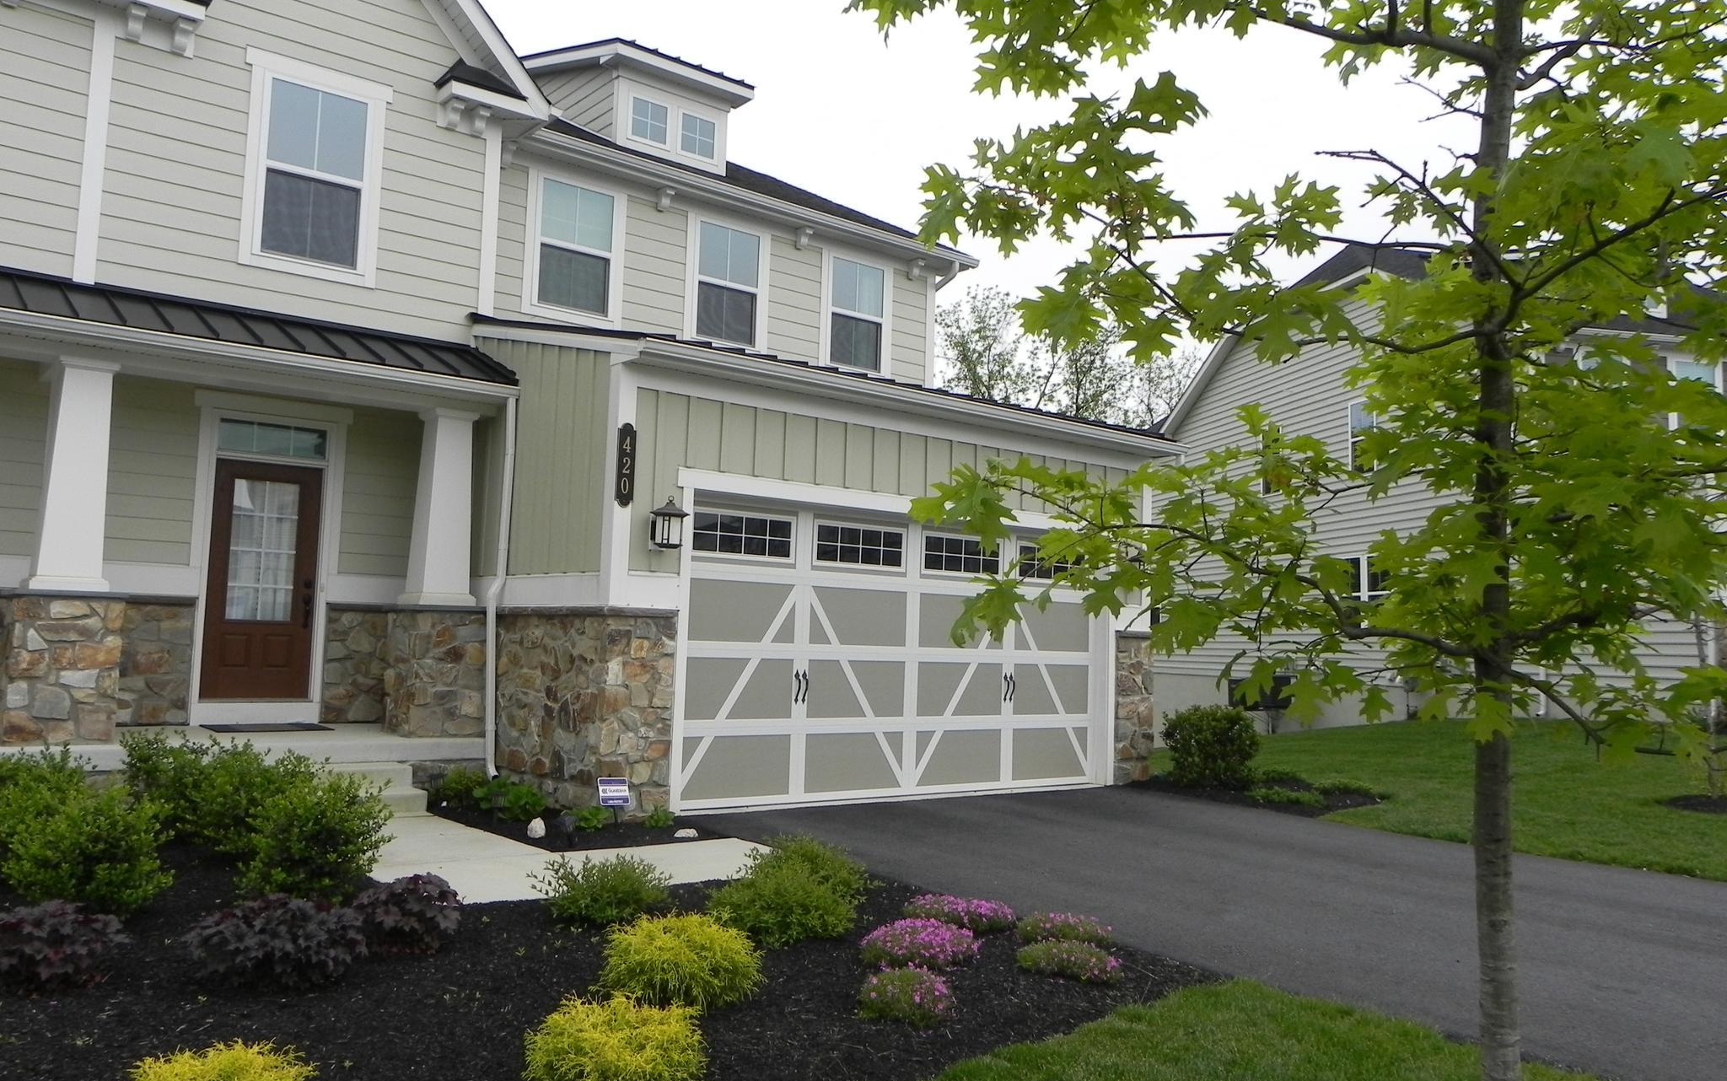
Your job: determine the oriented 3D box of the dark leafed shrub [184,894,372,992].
[{"bbox_3d":[-2.288,1.551,5.071,0.650,0.310,0.570,4,-5,-23],"label":"dark leafed shrub"}]

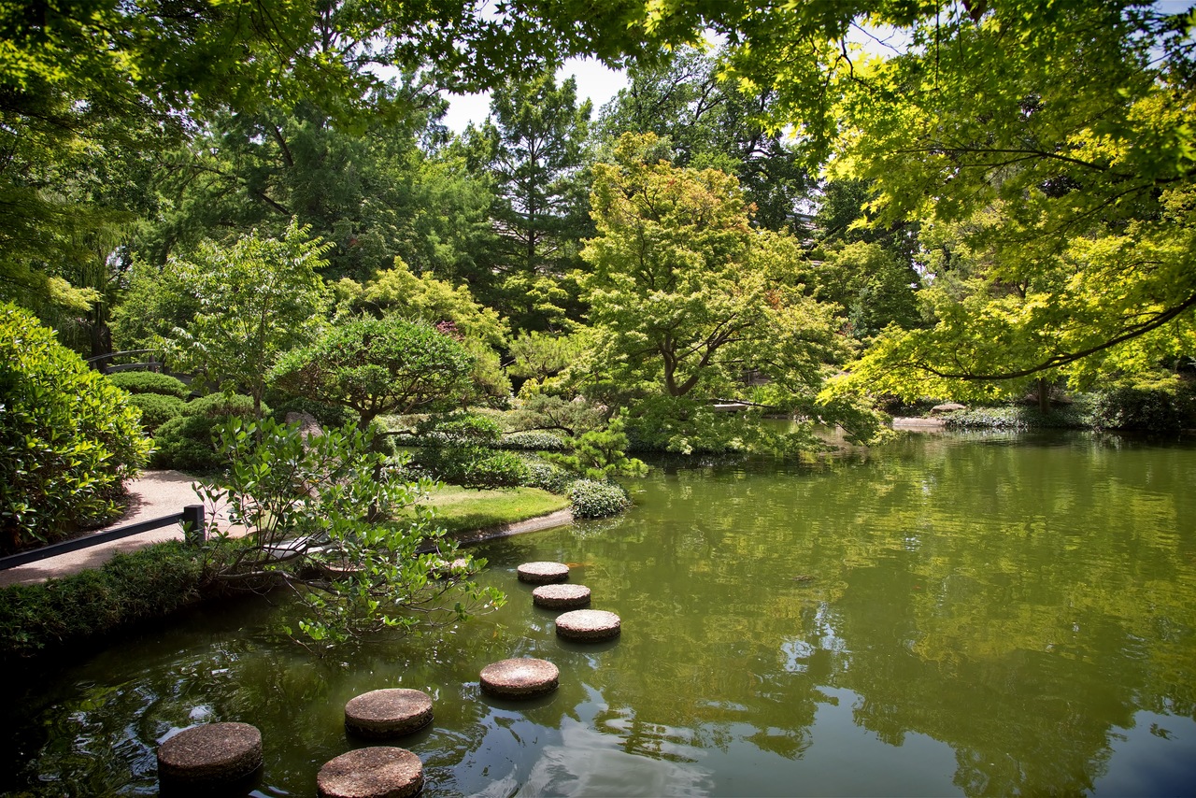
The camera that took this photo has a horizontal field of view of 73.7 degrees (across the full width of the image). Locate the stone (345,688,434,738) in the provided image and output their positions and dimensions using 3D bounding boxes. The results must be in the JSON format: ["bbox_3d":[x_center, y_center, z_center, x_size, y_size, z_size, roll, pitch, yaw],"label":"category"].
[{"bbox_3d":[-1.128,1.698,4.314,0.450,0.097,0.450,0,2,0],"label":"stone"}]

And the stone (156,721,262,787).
[{"bbox_3d":[-1.864,1.720,3.842,0.450,0.120,0.450,0,2,0],"label":"stone"}]

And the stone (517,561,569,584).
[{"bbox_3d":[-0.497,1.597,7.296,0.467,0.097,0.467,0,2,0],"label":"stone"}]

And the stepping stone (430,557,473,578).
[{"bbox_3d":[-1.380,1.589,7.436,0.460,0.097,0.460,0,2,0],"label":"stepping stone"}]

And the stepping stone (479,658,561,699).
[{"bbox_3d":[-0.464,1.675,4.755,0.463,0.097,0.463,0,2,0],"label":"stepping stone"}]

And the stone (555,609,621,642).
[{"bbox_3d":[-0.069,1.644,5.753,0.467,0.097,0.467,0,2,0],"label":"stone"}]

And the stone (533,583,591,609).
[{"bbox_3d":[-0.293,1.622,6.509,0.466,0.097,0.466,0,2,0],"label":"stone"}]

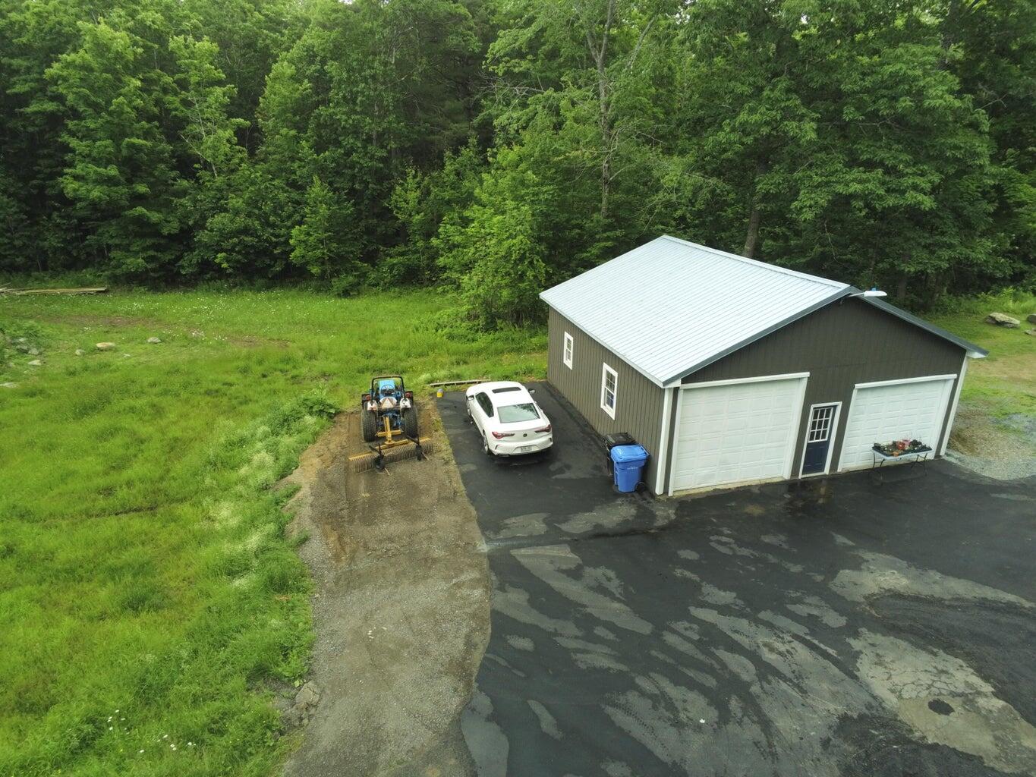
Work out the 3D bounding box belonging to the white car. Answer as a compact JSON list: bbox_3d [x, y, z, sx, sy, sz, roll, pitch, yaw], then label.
[{"bbox_3d":[-0.368,0.668,21.818,1.930,1.440,4.940,-4,20,-13],"label":"white car"}]

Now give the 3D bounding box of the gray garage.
[{"bbox_3d":[6.942,-1.646,22.622,9.926,5.423,10.013,-5,21,-15],"label":"gray garage"}]

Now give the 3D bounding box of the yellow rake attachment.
[{"bbox_3d":[-3.814,1.578,19.893,2.420,1.000,1.550,-11,23,-29],"label":"yellow rake attachment"}]

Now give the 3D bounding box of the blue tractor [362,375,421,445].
[{"bbox_3d":[-4.195,0.186,22.091,1.720,2.120,3.600,-4,20,-13],"label":"blue tractor"}]

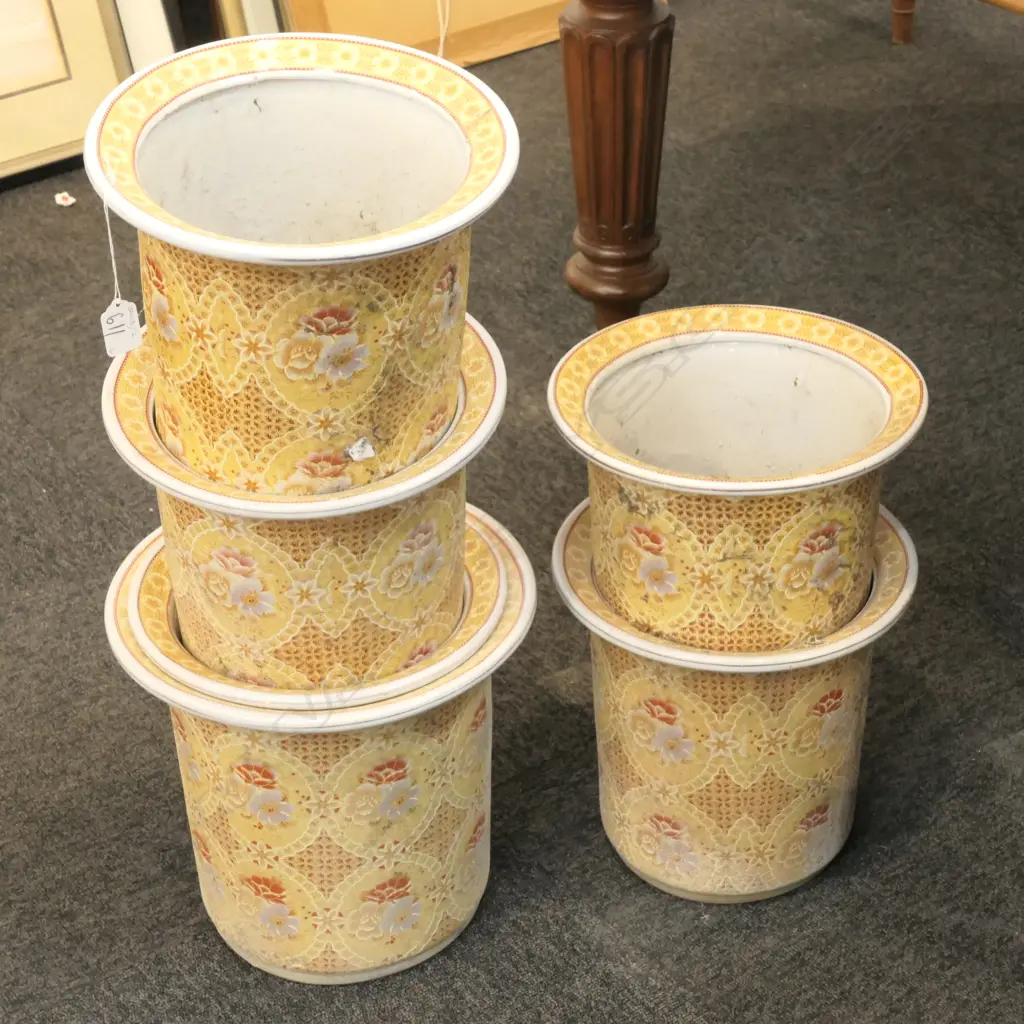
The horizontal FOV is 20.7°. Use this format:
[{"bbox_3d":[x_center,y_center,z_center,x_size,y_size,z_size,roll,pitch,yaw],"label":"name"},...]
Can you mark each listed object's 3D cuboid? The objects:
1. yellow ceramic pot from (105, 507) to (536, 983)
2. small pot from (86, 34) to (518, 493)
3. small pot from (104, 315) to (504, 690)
[{"bbox_3d":[-0.143,0.188,2.222,0.330,0.305,0.330,-1,34,1],"label":"yellow ceramic pot"},{"bbox_3d":[-0.152,-0.154,2.077,0.312,0.292,0.312,1,38,-2],"label":"small pot"},{"bbox_3d":[-0.147,0.024,2.115,0.291,0.278,0.291,-1,36,1],"label":"small pot"}]

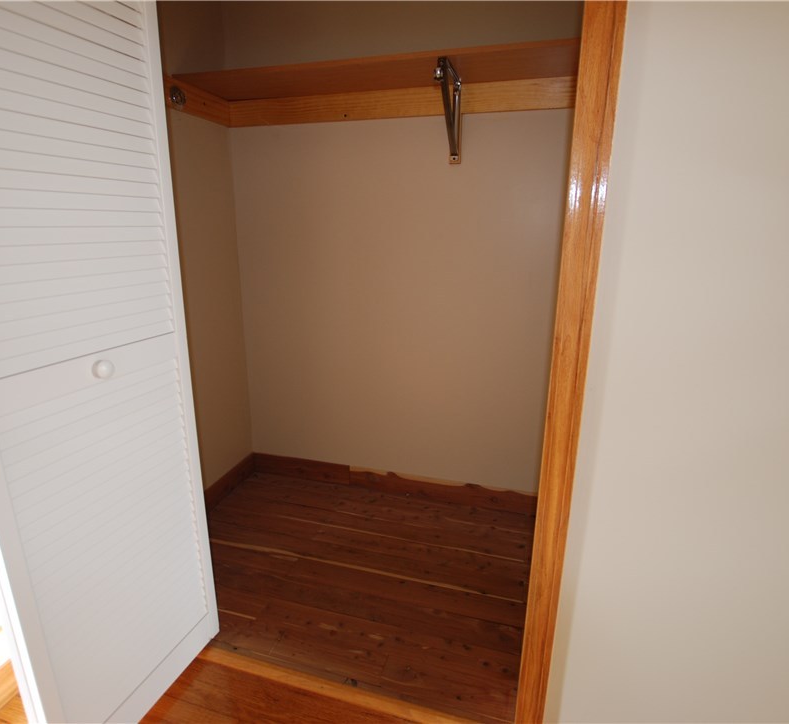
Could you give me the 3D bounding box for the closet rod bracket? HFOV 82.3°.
[{"bbox_3d":[0.170,-0.777,1.415,0.039,0.243,0.291,4,15,15],"label":"closet rod bracket"}]

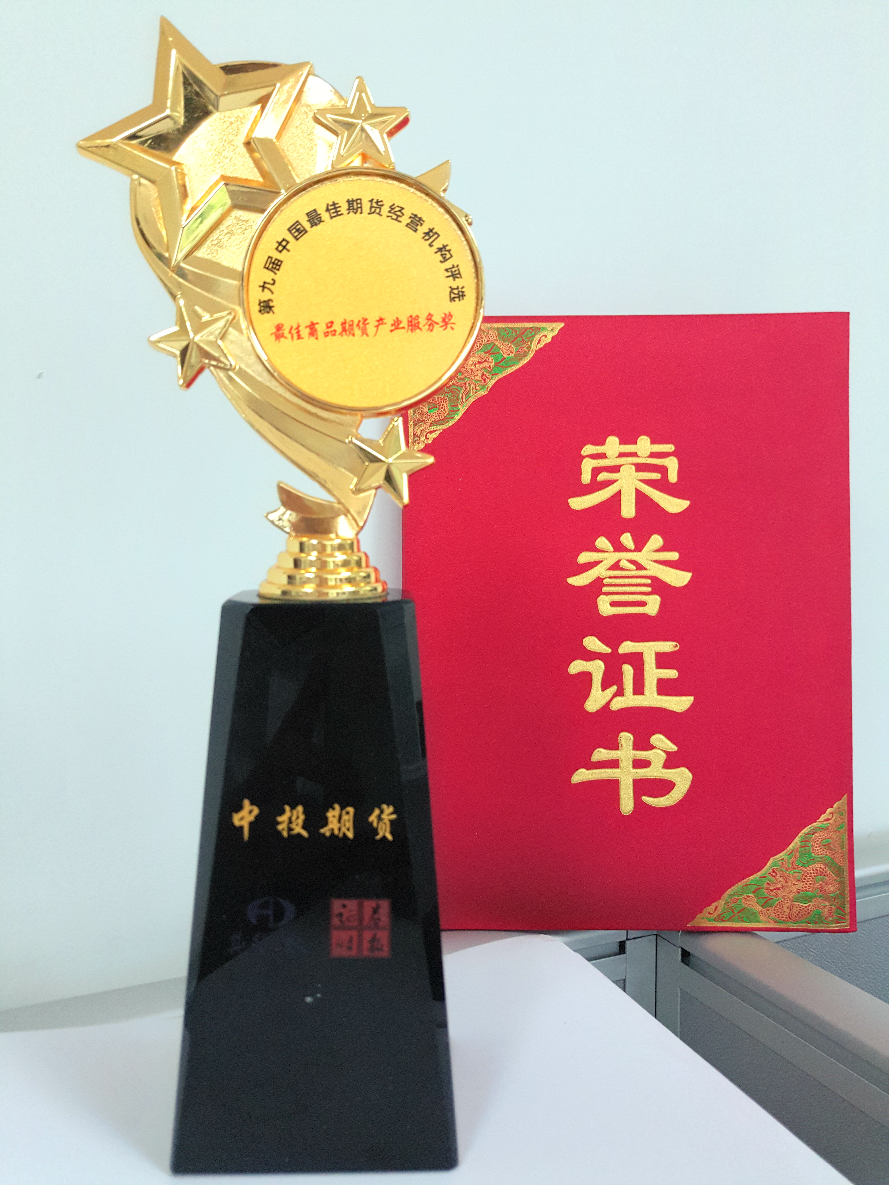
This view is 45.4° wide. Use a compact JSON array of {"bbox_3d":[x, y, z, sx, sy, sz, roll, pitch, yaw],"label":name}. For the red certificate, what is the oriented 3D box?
[{"bbox_3d":[0.086,0.014,0.506,0.211,0.290,0.012,0,-1,1],"label":"red certificate"}]

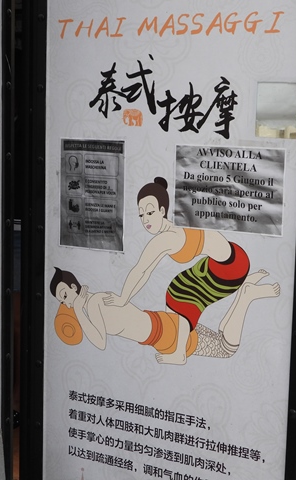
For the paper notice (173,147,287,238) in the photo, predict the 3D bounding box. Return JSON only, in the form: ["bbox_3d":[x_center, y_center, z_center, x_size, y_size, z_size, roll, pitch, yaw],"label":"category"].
[{"bbox_3d":[0.200,-0.126,2.173,0.297,0.210,0.010,6,9,29],"label":"paper notice"}]

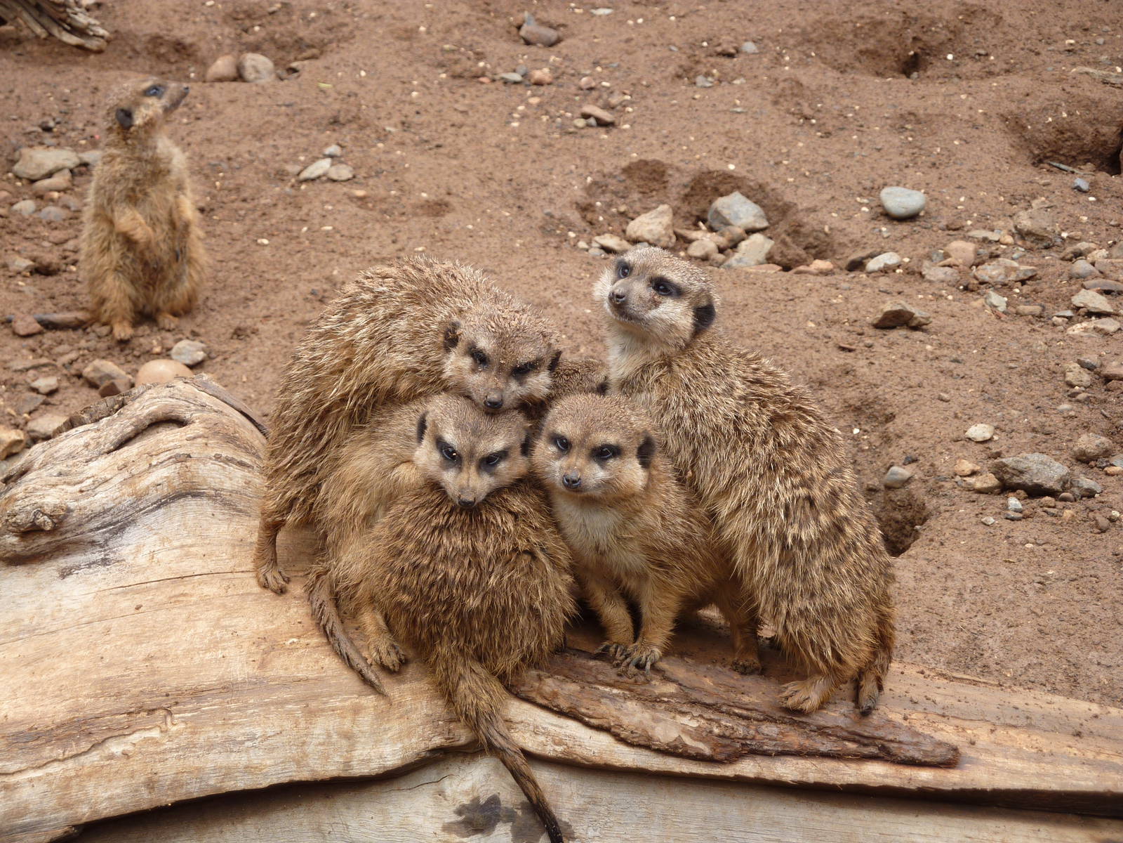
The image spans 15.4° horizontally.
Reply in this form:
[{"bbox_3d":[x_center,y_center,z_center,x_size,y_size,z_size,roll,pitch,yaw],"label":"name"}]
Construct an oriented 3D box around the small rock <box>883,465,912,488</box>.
[{"bbox_3d":[0.286,0.047,3.536,0.025,0.019,0.025,0,20,0],"label":"small rock"}]

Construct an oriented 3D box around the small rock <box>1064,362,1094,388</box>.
[{"bbox_3d":[0.452,-0.040,3.629,0.025,0.020,0.022,0,23,0],"label":"small rock"}]

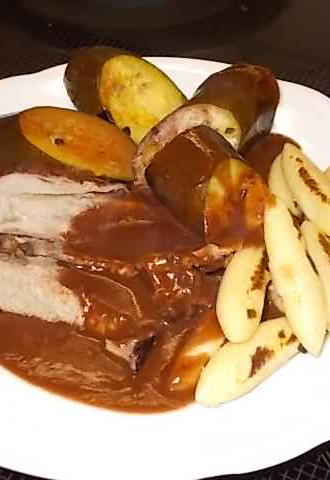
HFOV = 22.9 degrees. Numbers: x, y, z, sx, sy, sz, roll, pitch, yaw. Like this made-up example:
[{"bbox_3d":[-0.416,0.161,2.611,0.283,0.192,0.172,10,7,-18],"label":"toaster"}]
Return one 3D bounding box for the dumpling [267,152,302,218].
[{"bbox_3d":[0.057,-0.021,0.365,0.015,0.015,0.053,-5,42,-4],"label":"dumpling"}]

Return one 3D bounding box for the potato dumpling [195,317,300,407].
[{"bbox_3d":[0.033,0.043,0.297,0.055,0.017,0.018,-28,48,-27],"label":"potato dumpling"}]

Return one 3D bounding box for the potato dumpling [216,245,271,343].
[{"bbox_3d":[0.033,0.018,0.320,0.019,0.018,0.055,10,43,13],"label":"potato dumpling"}]

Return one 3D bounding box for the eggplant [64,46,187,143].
[{"bbox_3d":[-0.020,-0.073,0.408,0.066,0.038,0.038,33,52,26],"label":"eggplant"}]

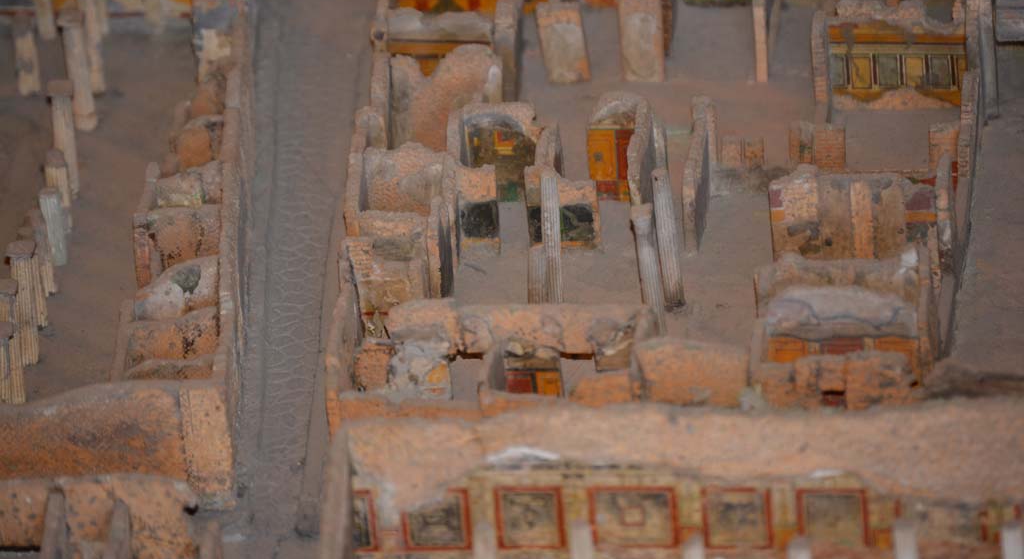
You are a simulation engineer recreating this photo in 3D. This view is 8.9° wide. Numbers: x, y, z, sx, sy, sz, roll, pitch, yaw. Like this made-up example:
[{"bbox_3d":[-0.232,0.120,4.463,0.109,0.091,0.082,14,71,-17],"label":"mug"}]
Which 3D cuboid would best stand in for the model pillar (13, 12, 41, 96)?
[{"bbox_3d":[-0.172,-0.079,2.344,0.007,0.029,0.007,-5,33,-4],"label":"model pillar"}]

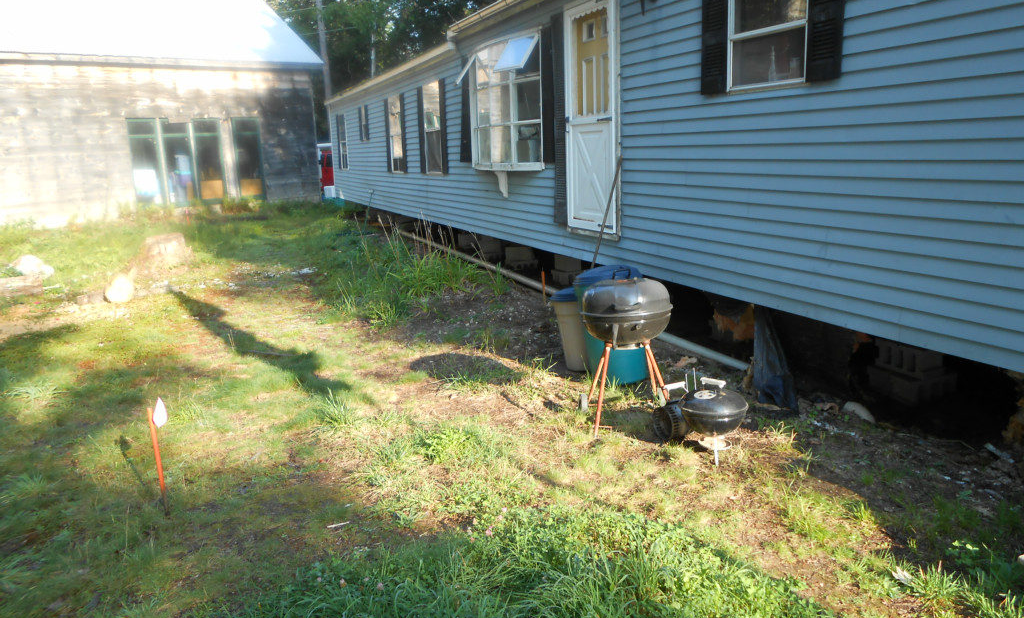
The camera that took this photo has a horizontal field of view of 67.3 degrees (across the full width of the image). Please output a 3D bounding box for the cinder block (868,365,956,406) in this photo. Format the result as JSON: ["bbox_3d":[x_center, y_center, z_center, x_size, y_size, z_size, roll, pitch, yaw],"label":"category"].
[{"bbox_3d":[2.758,0.519,5.354,0.400,0.194,0.360,-7,13,-21],"label":"cinder block"}]

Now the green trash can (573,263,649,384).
[{"bbox_3d":[0.741,0.103,5.450,0.570,0.780,0.570,-4,11,1],"label":"green trash can"}]

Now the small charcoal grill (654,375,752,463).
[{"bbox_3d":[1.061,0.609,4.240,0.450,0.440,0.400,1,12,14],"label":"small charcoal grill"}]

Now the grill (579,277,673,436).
[{"bbox_3d":[0.731,0.267,4.950,0.600,0.950,0.600,0,12,8],"label":"grill"}]

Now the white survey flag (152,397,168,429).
[{"bbox_3d":[-1.673,0.492,3.660,0.075,0.145,0.040,-8,13,-25],"label":"white survey flag"}]

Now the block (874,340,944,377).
[{"bbox_3d":[2.688,0.325,5.230,0.200,0.194,0.400,-7,13,-21],"label":"block"}]

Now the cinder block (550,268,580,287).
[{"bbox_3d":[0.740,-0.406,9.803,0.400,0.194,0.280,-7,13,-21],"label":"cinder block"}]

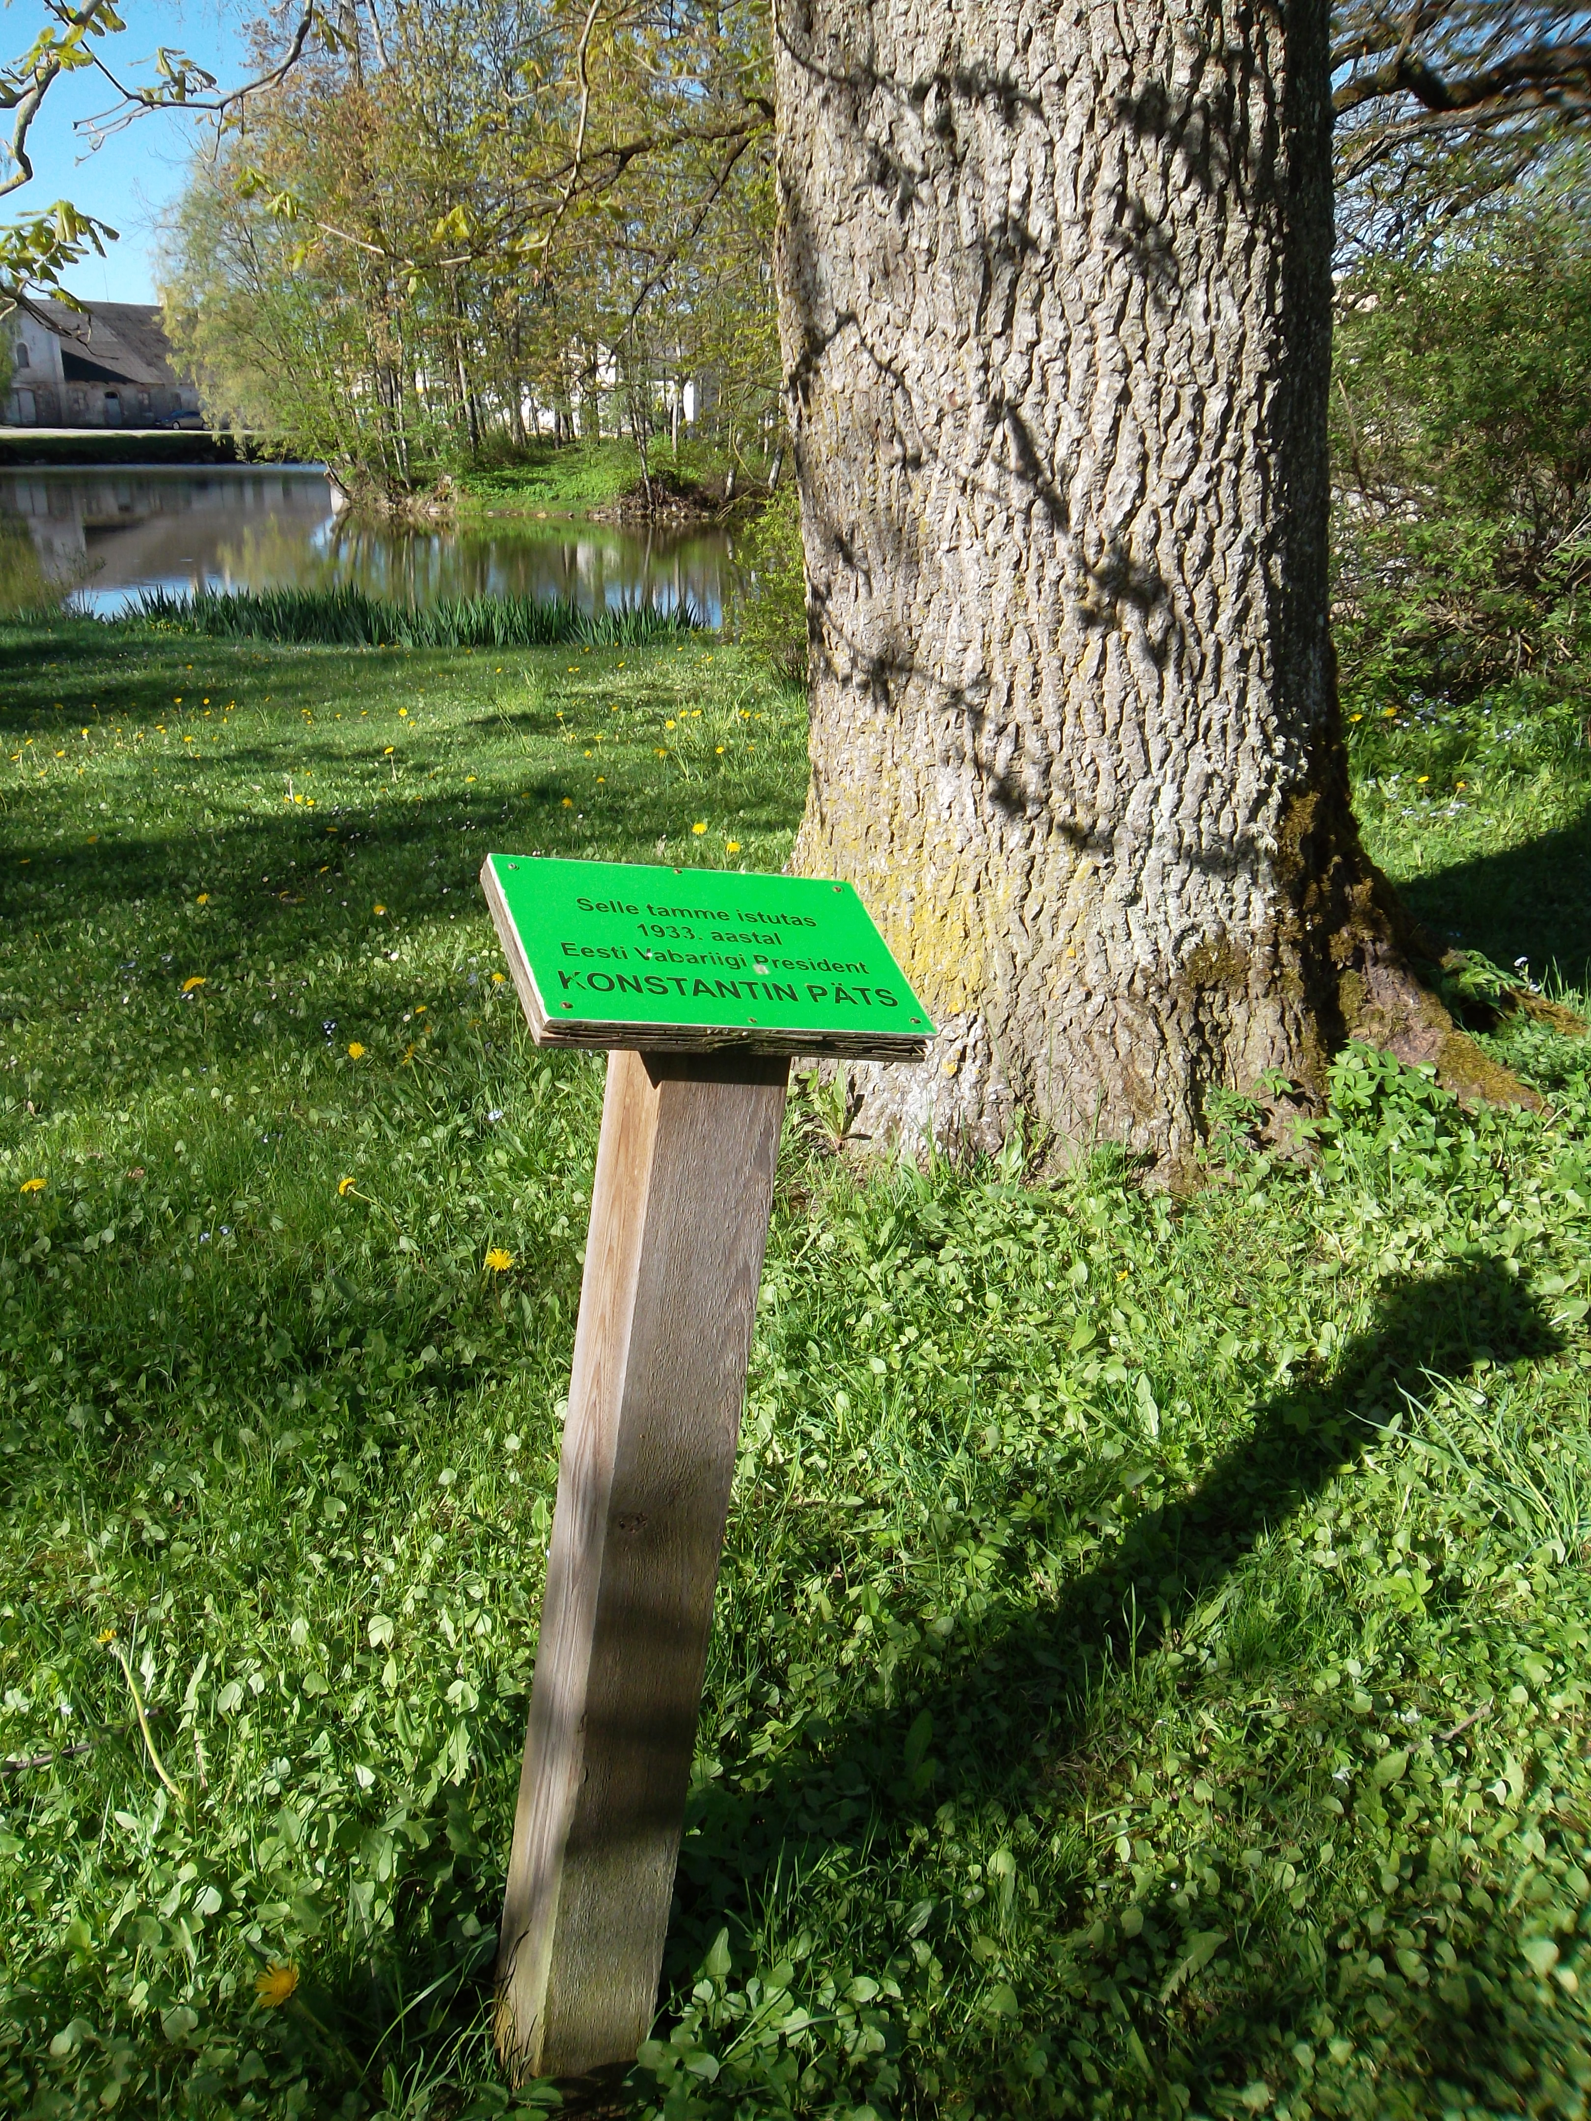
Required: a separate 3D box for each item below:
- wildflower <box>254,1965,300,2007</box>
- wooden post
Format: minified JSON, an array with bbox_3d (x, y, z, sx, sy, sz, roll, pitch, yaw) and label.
[{"bbox_3d":[-0.429,0.767,1.371,0.035,0.019,0.035,-24,29,0],"label":"wildflower"},{"bbox_3d":[-0.132,0.390,1.367,0.102,0.936,0.117,2,14,-27],"label":"wooden post"}]

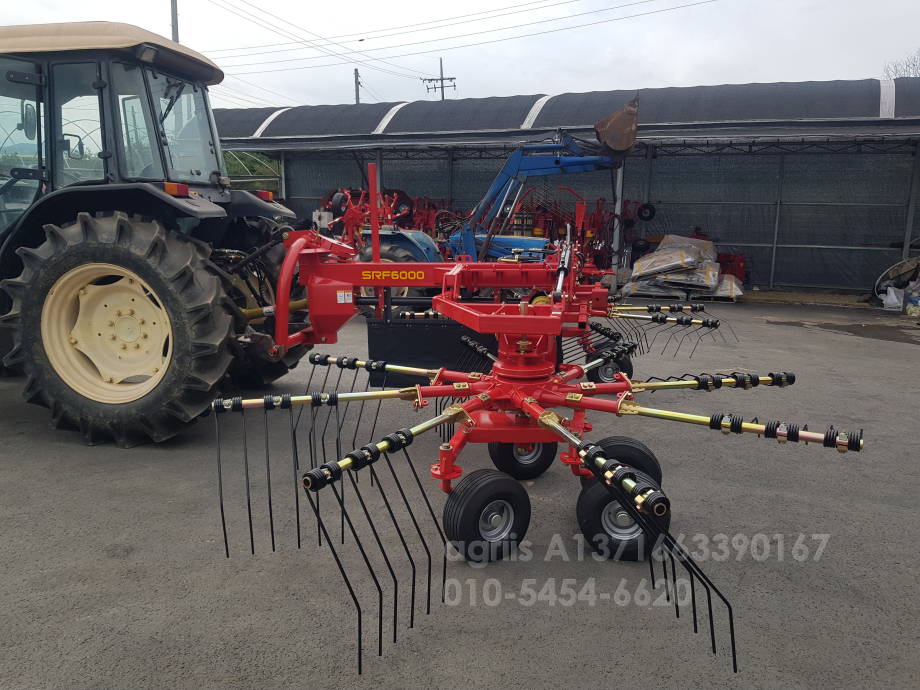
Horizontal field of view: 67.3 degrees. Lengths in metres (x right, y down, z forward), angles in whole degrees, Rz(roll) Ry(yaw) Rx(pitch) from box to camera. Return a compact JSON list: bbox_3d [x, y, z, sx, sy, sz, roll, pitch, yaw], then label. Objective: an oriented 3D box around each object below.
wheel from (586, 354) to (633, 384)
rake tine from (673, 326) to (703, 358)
[{"bbox_3d":[1.323,0.231,6.077,0.390,0.390,0.158,3,10,17],"label":"wheel"},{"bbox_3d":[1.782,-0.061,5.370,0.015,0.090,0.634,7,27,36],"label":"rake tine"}]

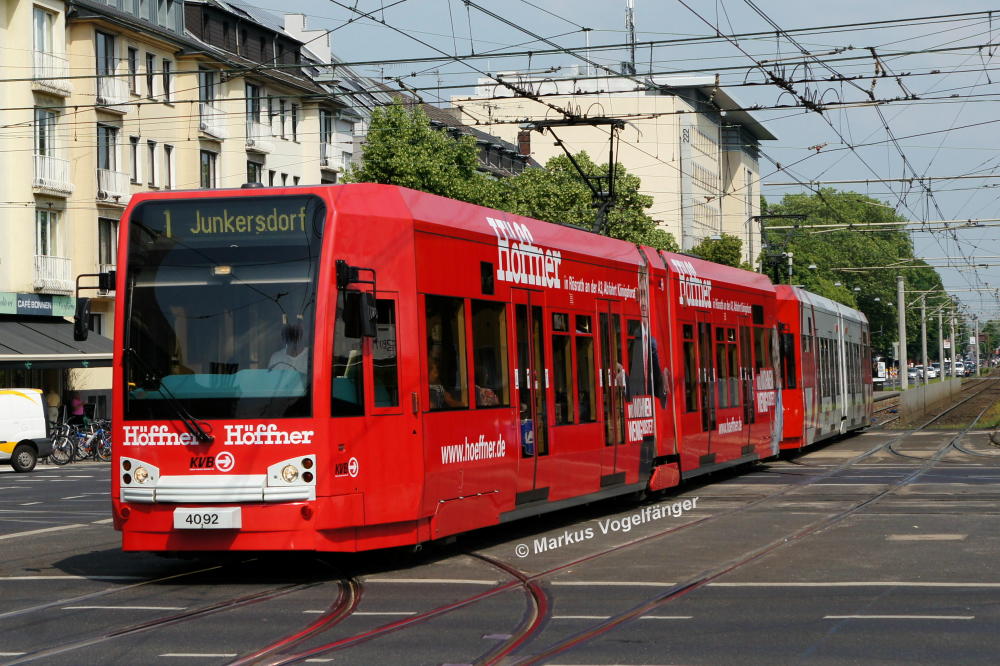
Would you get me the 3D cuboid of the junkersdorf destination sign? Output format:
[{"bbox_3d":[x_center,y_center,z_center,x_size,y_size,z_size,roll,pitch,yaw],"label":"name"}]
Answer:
[{"bbox_3d":[-2.417,-0.989,16.500,1.900,0.400,0.120,-2,-1,19],"label":"junkersdorf destination sign"}]

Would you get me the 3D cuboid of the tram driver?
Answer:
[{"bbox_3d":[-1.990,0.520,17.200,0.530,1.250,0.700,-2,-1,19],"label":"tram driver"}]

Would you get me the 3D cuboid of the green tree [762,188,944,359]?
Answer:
[{"bbox_3d":[31.352,-4.479,165.000,15.000,16.500,13.000,-2,-1,16],"label":"green tree"}]

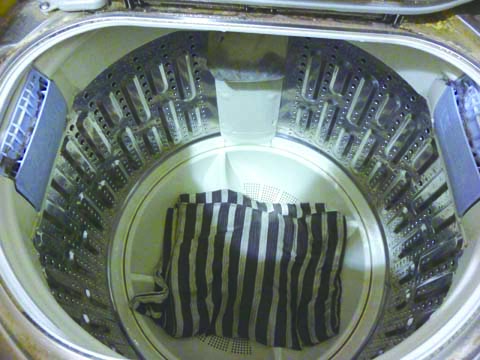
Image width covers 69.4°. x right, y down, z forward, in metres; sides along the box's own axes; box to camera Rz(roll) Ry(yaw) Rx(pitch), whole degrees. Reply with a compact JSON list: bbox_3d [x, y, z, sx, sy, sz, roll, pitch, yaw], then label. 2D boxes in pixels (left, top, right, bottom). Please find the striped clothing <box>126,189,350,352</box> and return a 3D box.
[{"bbox_3d":[0.006,0.120,0.521,0.311,0.060,0.230,3,61,4],"label":"striped clothing"}]

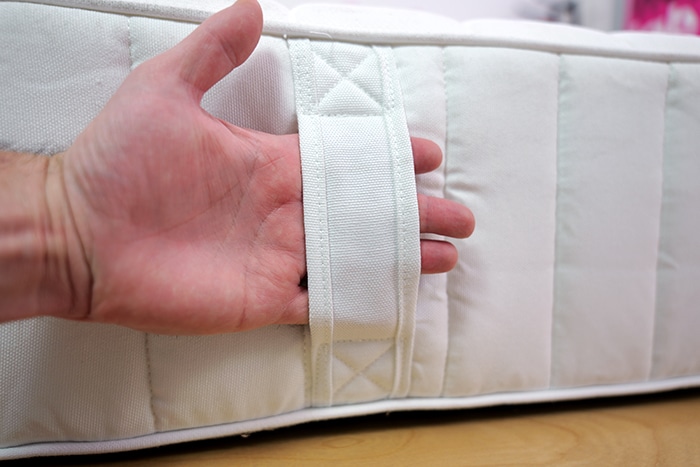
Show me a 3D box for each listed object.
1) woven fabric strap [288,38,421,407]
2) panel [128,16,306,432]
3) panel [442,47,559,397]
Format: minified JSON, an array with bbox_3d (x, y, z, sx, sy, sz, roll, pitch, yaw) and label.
[{"bbox_3d":[0.005,-0.001,0.211,0.051,0.171,0.026,-3,4,-14],"label":"woven fabric strap"},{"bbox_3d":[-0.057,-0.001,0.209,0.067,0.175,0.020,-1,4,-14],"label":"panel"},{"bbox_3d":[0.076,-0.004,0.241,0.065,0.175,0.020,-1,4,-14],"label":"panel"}]

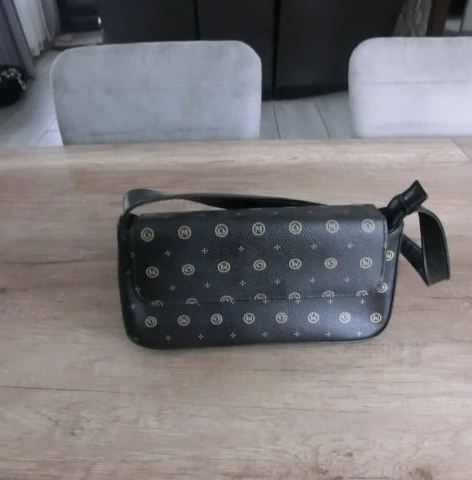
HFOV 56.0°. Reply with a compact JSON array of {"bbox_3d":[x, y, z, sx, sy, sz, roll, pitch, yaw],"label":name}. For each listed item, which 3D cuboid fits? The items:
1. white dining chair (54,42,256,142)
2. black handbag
[{"bbox_3d":[-0.146,0.078,1.033,0.465,0.880,0.570,-3,38,-3],"label":"white dining chair"},{"bbox_3d":[0.061,0.014,0.455,0.355,0.170,0.107,-2,38,-2],"label":"black handbag"}]

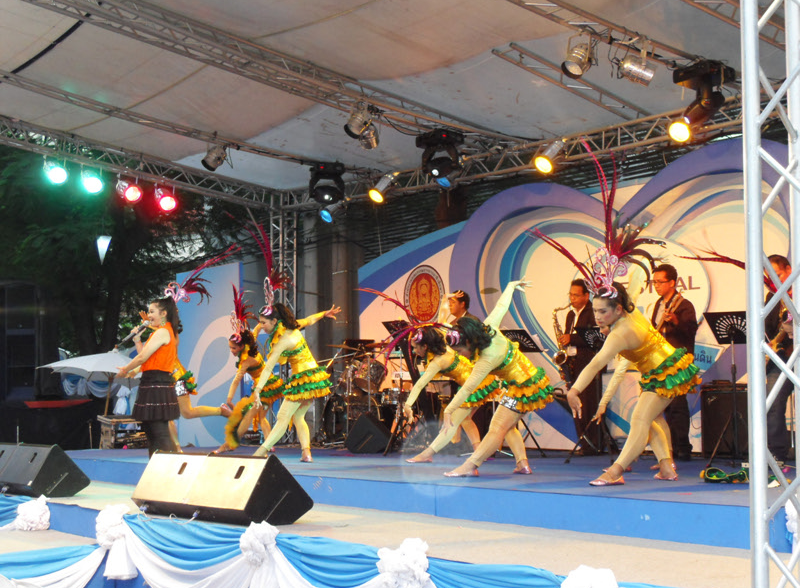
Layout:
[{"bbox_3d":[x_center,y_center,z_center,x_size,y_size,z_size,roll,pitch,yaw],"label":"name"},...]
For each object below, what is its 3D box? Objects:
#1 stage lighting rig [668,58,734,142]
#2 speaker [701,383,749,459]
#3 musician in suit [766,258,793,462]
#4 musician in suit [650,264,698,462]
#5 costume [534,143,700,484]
[{"bbox_3d":[2.609,-1.675,11.000,0.450,0.670,0.460,4,-6,-38],"label":"stage lighting rig"},{"bbox_3d":[2.991,1.133,11.300,0.580,0.660,0.350,-4,-6,41],"label":"speaker"},{"bbox_3d":[2.970,0.531,10.000,0.450,1.690,0.520,4,-6,-45],"label":"musician in suit"},{"bbox_3d":[2.354,0.587,10.900,0.380,1.670,0.520,4,-6,-40],"label":"musician in suit"},{"bbox_3d":[1.437,0.129,8.400,0.900,2.170,0.660,3,-5,-31],"label":"costume"}]

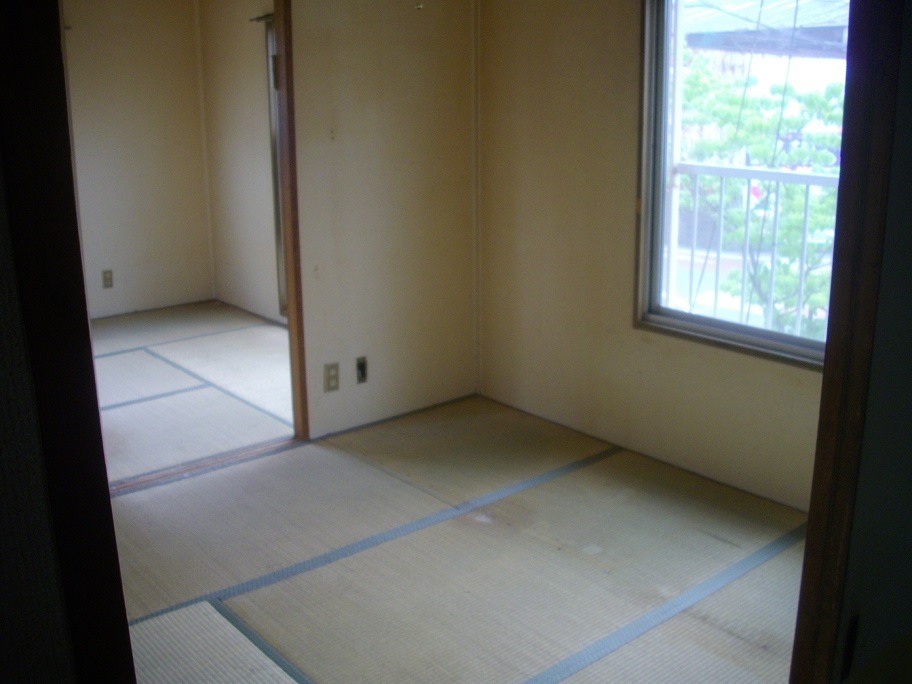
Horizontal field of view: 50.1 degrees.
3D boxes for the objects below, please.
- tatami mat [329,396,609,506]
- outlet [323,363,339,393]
[{"bbox_3d":[0.056,0.444,4.004,0.855,0.050,0.870,-14,21,-39],"label":"tatami mat"},{"bbox_3d":[-0.509,0.148,4.007,0.070,0.120,0.012,-14,21,-39],"label":"outlet"}]

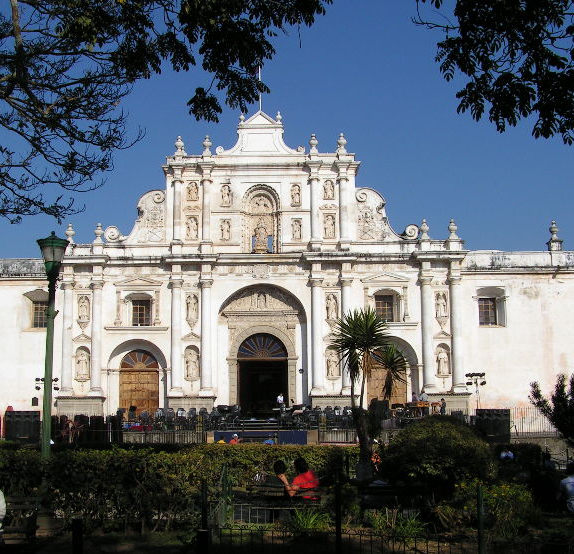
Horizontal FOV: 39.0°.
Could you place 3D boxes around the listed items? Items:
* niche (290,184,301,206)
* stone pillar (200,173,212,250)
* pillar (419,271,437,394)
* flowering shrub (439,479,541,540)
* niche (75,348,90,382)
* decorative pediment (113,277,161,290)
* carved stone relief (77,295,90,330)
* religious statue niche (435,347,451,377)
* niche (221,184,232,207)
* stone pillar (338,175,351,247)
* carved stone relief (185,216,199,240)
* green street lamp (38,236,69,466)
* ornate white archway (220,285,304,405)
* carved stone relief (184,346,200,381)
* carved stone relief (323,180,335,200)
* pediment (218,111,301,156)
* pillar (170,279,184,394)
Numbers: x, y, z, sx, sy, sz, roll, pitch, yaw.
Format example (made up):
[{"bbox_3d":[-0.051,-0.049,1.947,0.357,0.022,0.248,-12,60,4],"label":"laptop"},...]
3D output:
[{"bbox_3d":[0.646,-6.194,61.587,0.760,1.714,0.500,-1,-8,1],"label":"niche"},{"bbox_3d":[-5.666,-4.536,57.607,0.850,5.447,0.850,-1,-10,2],"label":"stone pillar"},{"bbox_3d":[9.677,3.603,55.907,0.980,8.336,0.950,-1,-10,0],"label":"pillar"},{"bbox_3d":[3.178,3.641,12.720,1.538,0.900,1.300,0,-8,0],"label":"flowering shrub"},{"bbox_3d":[-14.124,6.114,56.471,1.119,2.348,0.650,-1,-10,2],"label":"niche"},{"bbox_3d":[-11.127,0.412,60.721,3.614,0.908,0.500,-1,-8,1],"label":"decorative pediment"},{"bbox_3d":[-15.245,2.585,60.711,1.056,2.559,0.600,-1,-8,1],"label":"carved stone relief"},{"bbox_3d":[11.492,6.205,59.508,1.170,2.338,0.600,-1,-8,1],"label":"religious statue niche"},{"bbox_3d":[-4.852,-6.536,64.994,0.962,1.806,0.450,0,-8,0],"label":"niche"},{"bbox_3d":[4.036,-4.720,57.486,0.800,5.050,0.780,-1,-10,0],"label":"stone pillar"},{"bbox_3d":[-7.238,-3.676,61.420,1.064,1.855,0.550,-1,-8,1],"label":"carved stone relief"},{"bbox_3d":[-4.016,1.736,13.570,0.549,5.046,0.549,0,-8,0],"label":"green street lamp"},{"bbox_3d":[-1.671,4.949,56.774,5.811,8.702,1.600,-1,-10,2],"label":"ornate white archway"},{"bbox_3d":[-6.990,6.399,59.947,1.187,2.503,0.650,-1,-8,1],"label":"carved stone relief"},{"bbox_3d":[3.365,-6.931,64.938,0.962,1.642,0.450,0,-8,0],"label":"carved stone relief"},{"bbox_3d":[-1.958,-10.409,59.007,5.976,3.080,0.800,-1,-10,0],"label":"pediment"},{"bbox_3d":[-7.535,4.084,55.852,0.950,7.912,0.920,-1,-10,0],"label":"pillar"}]

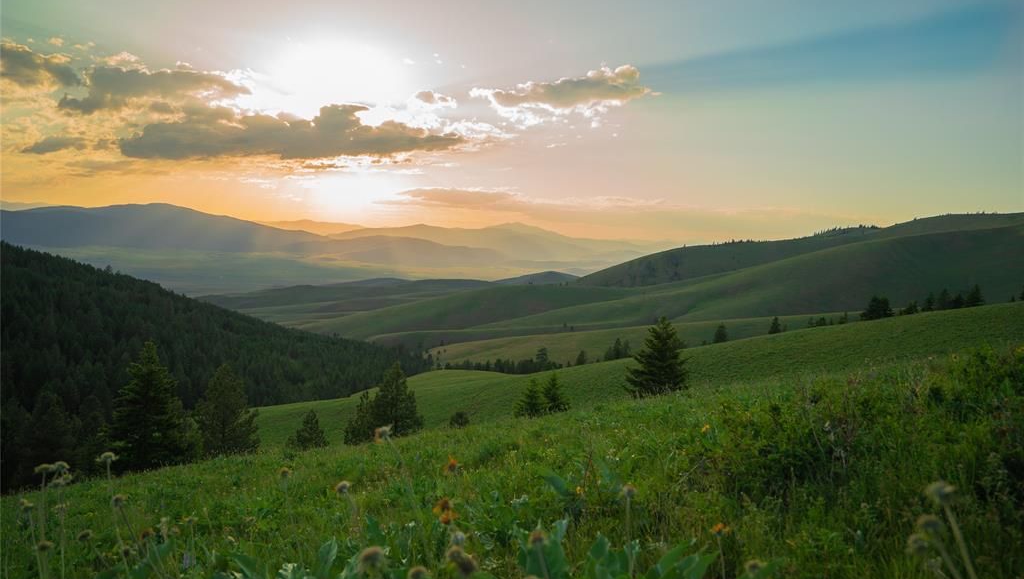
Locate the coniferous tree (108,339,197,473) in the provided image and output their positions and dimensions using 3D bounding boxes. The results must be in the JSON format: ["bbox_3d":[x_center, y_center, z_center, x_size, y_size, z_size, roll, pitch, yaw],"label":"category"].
[{"bbox_3d":[-21.615,7.165,43.000,5.079,8.162,5.079,0,3,0],"label":"coniferous tree"}]

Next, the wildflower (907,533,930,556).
[{"bbox_3d":[0.686,0.430,1.200,0.038,0.038,0.038,0,3,0],"label":"wildflower"}]

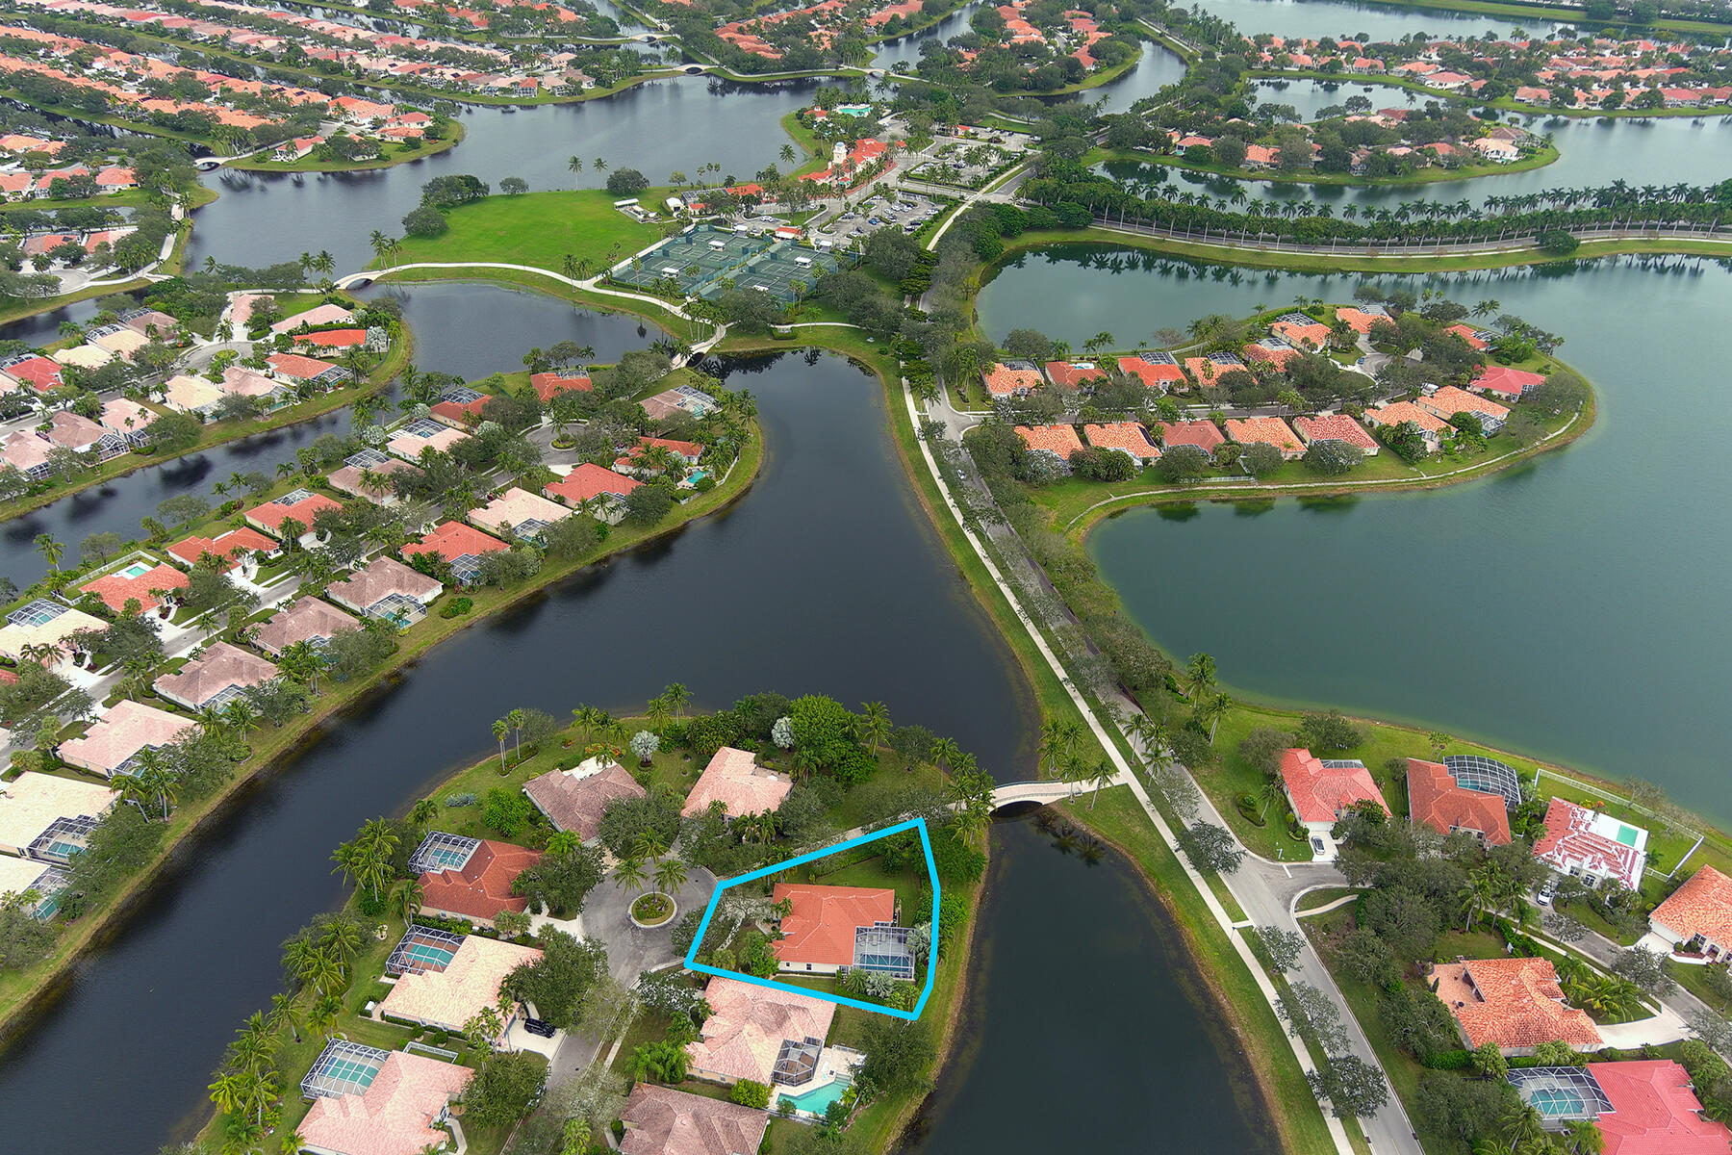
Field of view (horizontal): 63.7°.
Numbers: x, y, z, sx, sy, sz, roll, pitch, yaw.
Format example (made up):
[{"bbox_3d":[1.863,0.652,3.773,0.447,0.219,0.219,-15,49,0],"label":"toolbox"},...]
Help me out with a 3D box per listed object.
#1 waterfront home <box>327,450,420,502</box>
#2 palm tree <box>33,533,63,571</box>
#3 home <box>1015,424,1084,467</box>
[{"bbox_3d":[-148.228,-31.527,421.713,30.600,6.200,18.600,22,39,28],"label":"waterfront home"},{"bbox_3d":[-216.980,-3.850,375.200,7.800,14.200,7.800,1,34,0],"label":"palm tree"},{"bbox_3d":[59.004,-42.709,440.505,18.000,6.200,23.800,-5,34,-7],"label":"home"}]

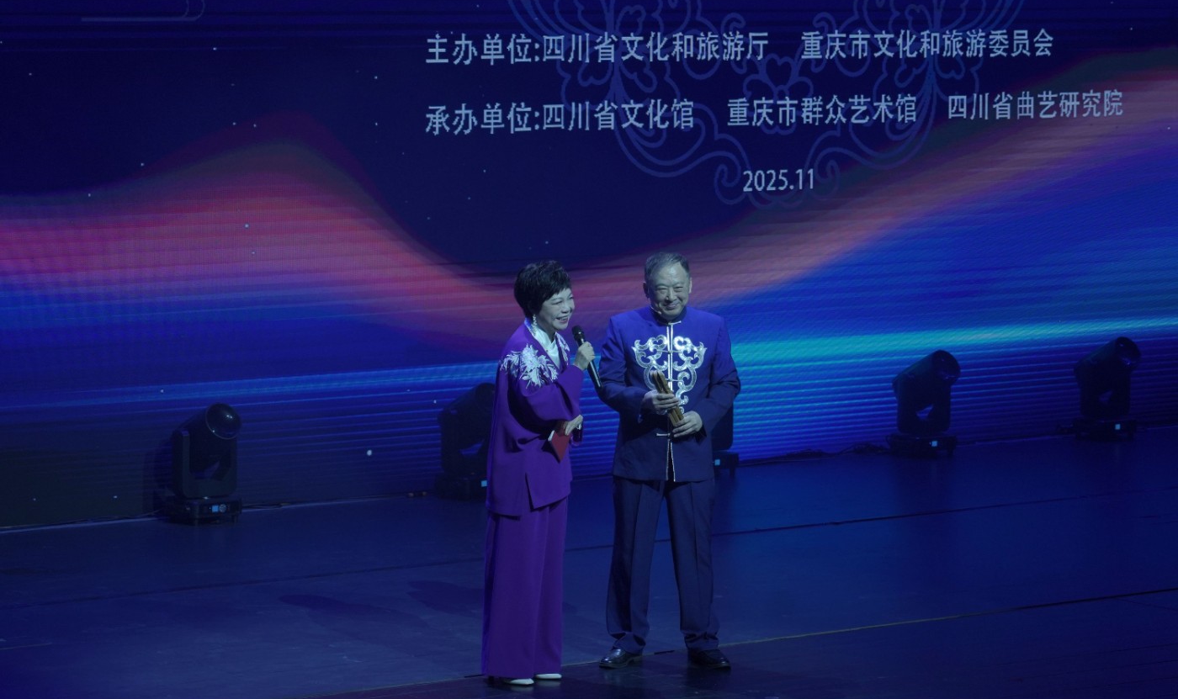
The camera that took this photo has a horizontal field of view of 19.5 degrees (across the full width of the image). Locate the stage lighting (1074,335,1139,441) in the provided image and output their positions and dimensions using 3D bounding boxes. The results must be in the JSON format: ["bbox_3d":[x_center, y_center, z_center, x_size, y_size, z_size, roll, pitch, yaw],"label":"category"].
[{"bbox_3d":[3.163,0.220,20.869,0.320,0.610,0.400,-4,8,-31],"label":"stage lighting"}]

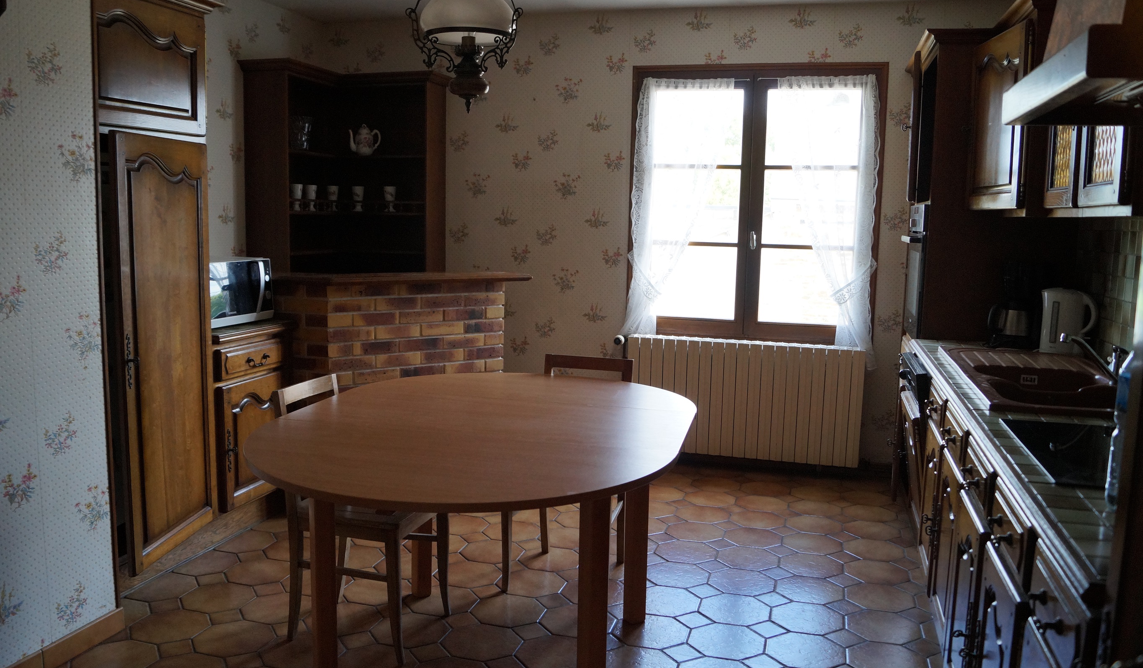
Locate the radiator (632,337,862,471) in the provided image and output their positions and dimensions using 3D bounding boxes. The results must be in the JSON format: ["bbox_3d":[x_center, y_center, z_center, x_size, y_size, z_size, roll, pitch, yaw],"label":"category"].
[{"bbox_3d":[0.915,0.343,4.614,1.230,0.615,0.110,4,8,16],"label":"radiator"}]

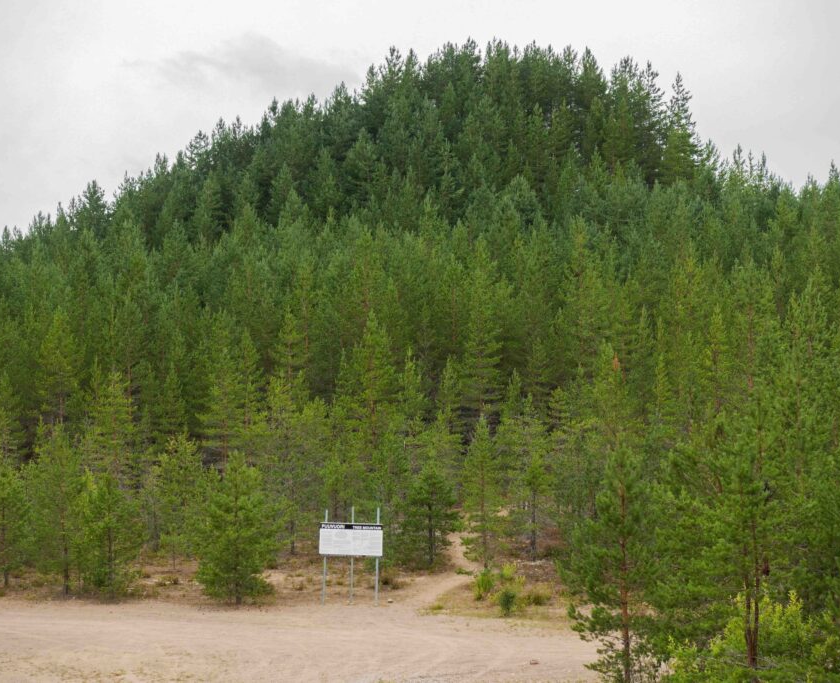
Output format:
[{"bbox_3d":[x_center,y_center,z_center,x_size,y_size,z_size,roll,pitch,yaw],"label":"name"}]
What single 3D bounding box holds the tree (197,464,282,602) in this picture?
[{"bbox_3d":[-5.847,6.120,63.800,2.755,4.614,2.755,0,-1,0],"label":"tree"}]

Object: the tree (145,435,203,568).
[{"bbox_3d":[-9.000,5.811,73.000,2.126,4.802,2.126,0,-2,0],"label":"tree"}]

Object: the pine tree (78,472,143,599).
[{"bbox_3d":[-10.120,6.290,64.900,2.151,4.172,2.151,0,-1,0],"label":"pine tree"}]

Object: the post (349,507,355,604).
[{"bbox_3d":[-2.159,6.824,63.500,0.070,3.093,0.070,1,-1,0],"label":"post"}]

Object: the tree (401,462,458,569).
[{"bbox_3d":[0.339,6.097,71.000,2.032,3.851,2.032,0,-2,0],"label":"tree"}]

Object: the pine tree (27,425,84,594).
[{"bbox_3d":[-12.044,5.551,65.800,1.917,5.617,1.917,0,-1,0],"label":"pine tree"}]

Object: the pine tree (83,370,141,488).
[{"bbox_3d":[-12.508,4.434,81.000,2.359,6.508,2.359,0,-2,0],"label":"pine tree"}]

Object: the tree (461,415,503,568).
[{"bbox_3d":[2.269,5.446,72.300,1.452,5.591,1.452,0,-1,0],"label":"tree"}]

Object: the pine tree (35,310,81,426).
[{"bbox_3d":[-17.112,2.785,94.000,2.266,8.497,2.266,0,-2,0],"label":"pine tree"}]

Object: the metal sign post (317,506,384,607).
[{"bbox_3d":[-2.064,6.463,60.000,1.943,2.983,0.120,0,-2,0],"label":"metal sign post"}]

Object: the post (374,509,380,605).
[{"bbox_3d":[-1.281,6.471,60.000,0.065,2.938,0.065,0,-2,0],"label":"post"}]

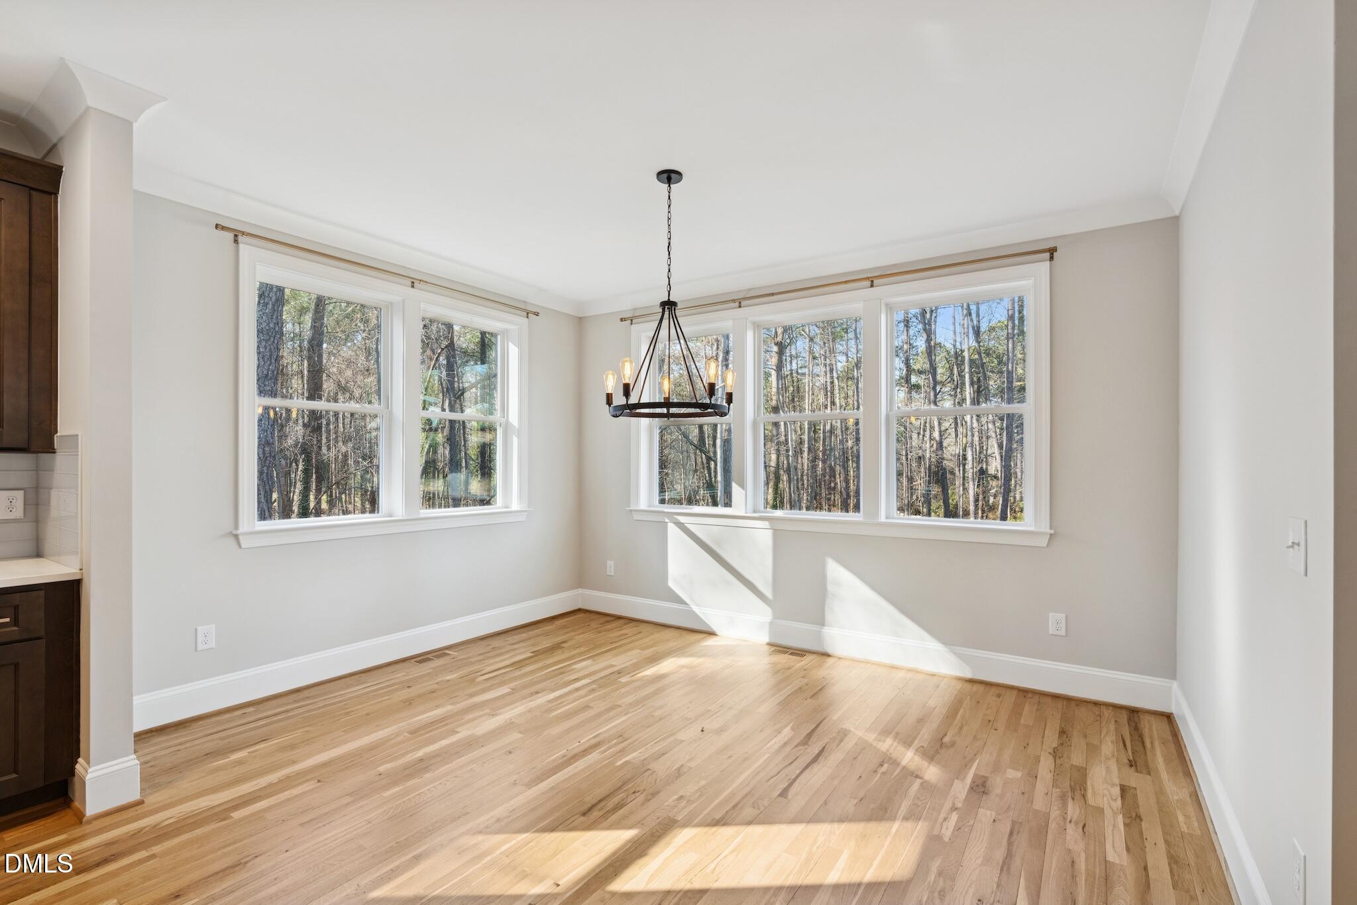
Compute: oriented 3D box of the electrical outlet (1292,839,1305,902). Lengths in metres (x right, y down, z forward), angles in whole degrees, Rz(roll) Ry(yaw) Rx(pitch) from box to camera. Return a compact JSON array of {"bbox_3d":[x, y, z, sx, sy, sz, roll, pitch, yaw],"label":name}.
[{"bbox_3d":[1.367,0.928,1.324,0.008,0.117,0.075,0,-1,34],"label":"electrical outlet"}]

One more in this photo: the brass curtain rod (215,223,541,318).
[{"bbox_3d":[-1.731,-1.127,3.954,0.040,0.035,2.175,0,-1,34],"label":"brass curtain rod"}]

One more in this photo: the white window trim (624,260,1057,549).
[{"bbox_3d":[0.851,-0.266,4.245,3.029,1.625,0.100,0,-1,34],"label":"white window trim"}]

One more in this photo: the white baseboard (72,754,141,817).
[{"bbox_3d":[-2.164,1.245,2.290,0.150,0.180,0.155,0,-1,34],"label":"white baseboard"}]

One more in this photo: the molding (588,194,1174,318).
[{"bbox_3d":[0.848,-1.295,4.316,4.213,0.116,0.090,0,-1,34],"label":"molding"}]

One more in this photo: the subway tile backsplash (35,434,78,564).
[{"bbox_3d":[-2.541,0.189,2.469,0.633,0.510,0.012,0,-1,34],"label":"subway tile backsplash"}]

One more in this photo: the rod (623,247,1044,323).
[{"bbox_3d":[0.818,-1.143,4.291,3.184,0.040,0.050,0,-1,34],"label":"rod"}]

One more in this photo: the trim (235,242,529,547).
[{"bbox_3d":[-1.804,-0.285,4.111,0.070,1.653,2.095,0,-1,34],"label":"trim"}]

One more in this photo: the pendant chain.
[{"bbox_3d":[-0.045,-1.025,2.925,0.023,0.585,0.023,0,-1,34],"label":"pendant chain"}]

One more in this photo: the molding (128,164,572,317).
[{"bbox_3d":[-1.743,-1.308,4.156,0.090,0.116,3.246,0,-1,34],"label":"molding"}]

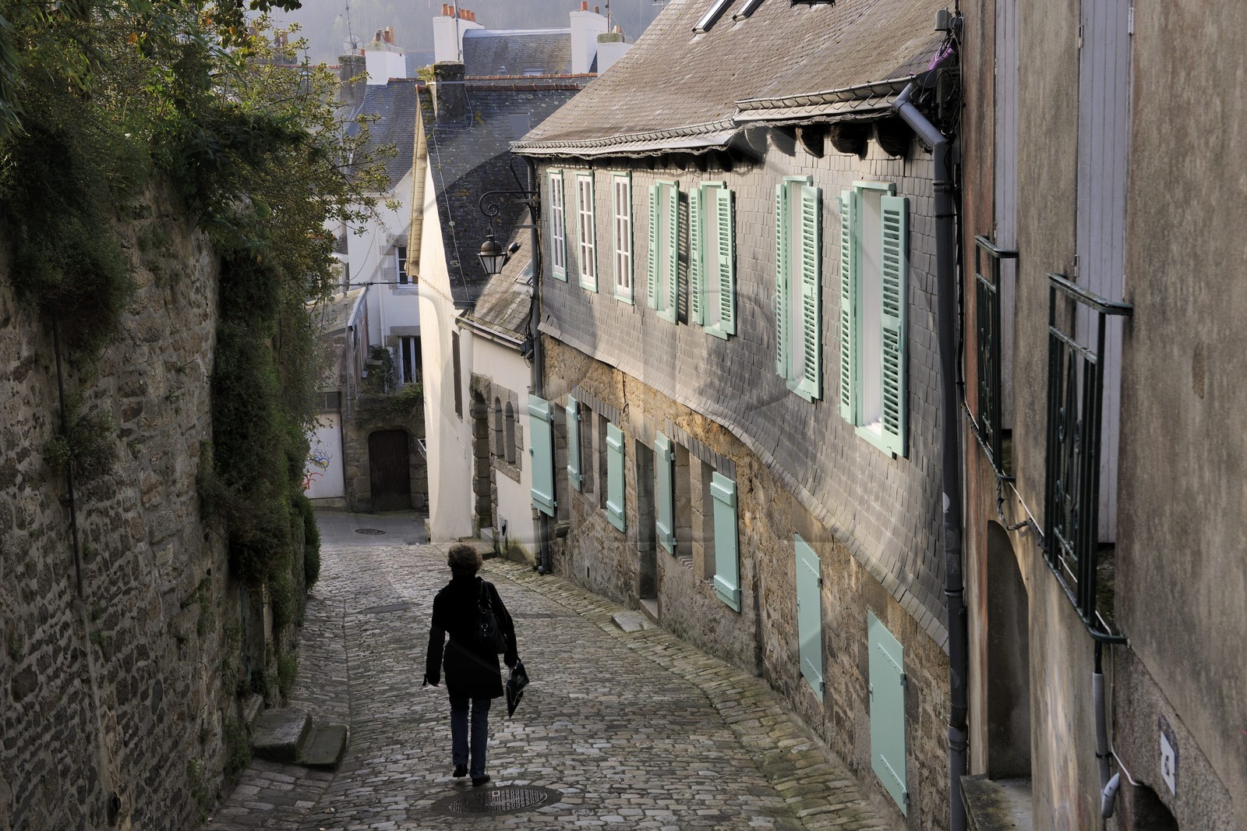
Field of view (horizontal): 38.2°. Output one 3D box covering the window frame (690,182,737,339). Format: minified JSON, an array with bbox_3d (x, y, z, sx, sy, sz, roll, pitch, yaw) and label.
[{"bbox_3d":[0.902,-1.572,18.058,0.130,1.560,1.550,-3,8,-10],"label":"window frame"}]

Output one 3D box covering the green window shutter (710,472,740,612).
[{"bbox_3d":[1.000,1.237,17.600,0.080,1.240,0.630,-4,10,-14],"label":"green window shutter"}]

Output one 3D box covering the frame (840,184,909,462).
[{"bbox_3d":[1.560,-0.632,11.350,0.160,1.650,1.520,-3,10,-6],"label":"frame"}]

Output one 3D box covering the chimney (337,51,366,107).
[{"bbox_3d":[-7.188,-8.887,47.704,0.680,1.460,0.600,-2,8,0],"label":"chimney"}]

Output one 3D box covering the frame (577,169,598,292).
[{"bbox_3d":[-0.487,-2.416,23.700,0.100,1.530,0.800,-4,10,-13],"label":"frame"}]

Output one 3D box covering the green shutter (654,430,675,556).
[{"bbox_3d":[0.479,0.894,20.917,0.070,1.330,0.730,-3,8,-10],"label":"green shutter"}]

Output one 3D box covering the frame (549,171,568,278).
[{"bbox_3d":[-1.029,-2.979,28.253,0.080,1.720,1.150,-3,8,-11],"label":"frame"}]

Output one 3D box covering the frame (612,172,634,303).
[{"bbox_3d":[-0.010,-2.300,23.304,0.080,1.680,1.120,-3,8,-10],"label":"frame"}]

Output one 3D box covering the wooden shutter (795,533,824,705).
[{"bbox_3d":[1.366,1.474,13.228,0.040,1.050,0.880,-3,8,-5],"label":"wooden shutter"}]

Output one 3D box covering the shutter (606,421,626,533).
[{"bbox_3d":[-0.089,0.749,22.000,0.070,1.210,0.660,-4,10,-14],"label":"shutter"}]

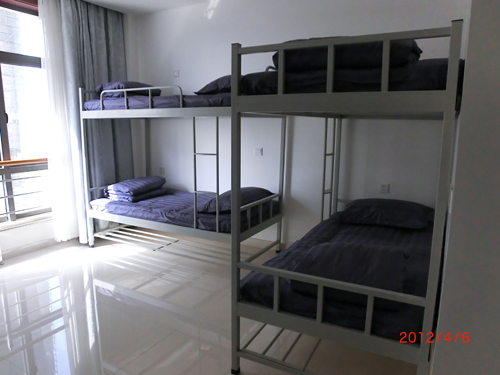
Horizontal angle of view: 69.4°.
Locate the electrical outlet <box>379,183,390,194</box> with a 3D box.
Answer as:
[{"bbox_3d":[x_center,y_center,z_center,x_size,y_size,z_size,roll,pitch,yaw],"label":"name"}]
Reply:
[{"bbox_3d":[1.294,0.014,3.460,0.086,0.086,0.012,6,11,28],"label":"electrical outlet"}]

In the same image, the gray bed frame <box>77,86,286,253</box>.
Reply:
[{"bbox_3d":[-0.731,-0.166,3.947,1.980,1.784,0.988,6,11,28],"label":"gray bed frame"}]

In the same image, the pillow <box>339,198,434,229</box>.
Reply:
[{"bbox_3d":[1.217,0.206,3.190,0.710,0.190,0.440,6,11,28],"label":"pillow"}]

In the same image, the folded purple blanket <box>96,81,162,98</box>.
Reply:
[{"bbox_3d":[-1.343,-1.078,4.142,0.400,0.165,0.630,5,10,23],"label":"folded purple blanket"}]

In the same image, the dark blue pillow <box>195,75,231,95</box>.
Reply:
[{"bbox_3d":[-0.134,-0.948,3.443,0.440,0.180,0.700,6,11,28],"label":"dark blue pillow"}]

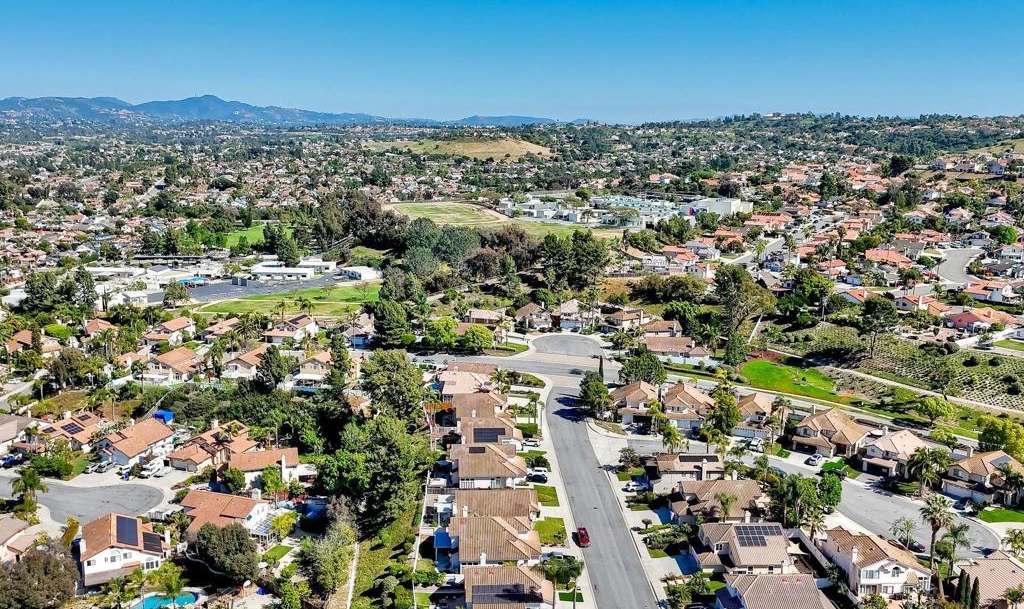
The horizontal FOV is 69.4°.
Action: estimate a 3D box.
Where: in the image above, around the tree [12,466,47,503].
[{"bbox_3d":[-108.920,41.050,168.030,7.100,9.200,7.100,0,14,0],"label":"tree"}]

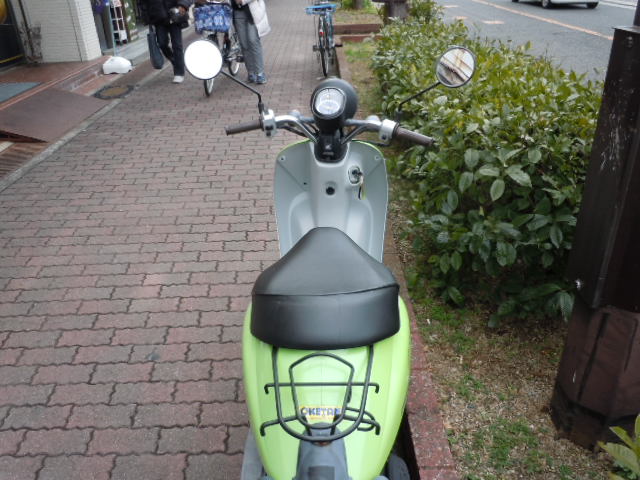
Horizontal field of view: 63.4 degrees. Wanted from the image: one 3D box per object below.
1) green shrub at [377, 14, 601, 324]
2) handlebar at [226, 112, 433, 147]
[{"bbox_3d":[1.196,-1.298,4.581,1.320,0.680,5.800,1,27,3],"label":"green shrub"},{"bbox_3d":[0.033,-0.330,1.560,0.630,0.105,0.175,3,27,7],"label":"handlebar"}]

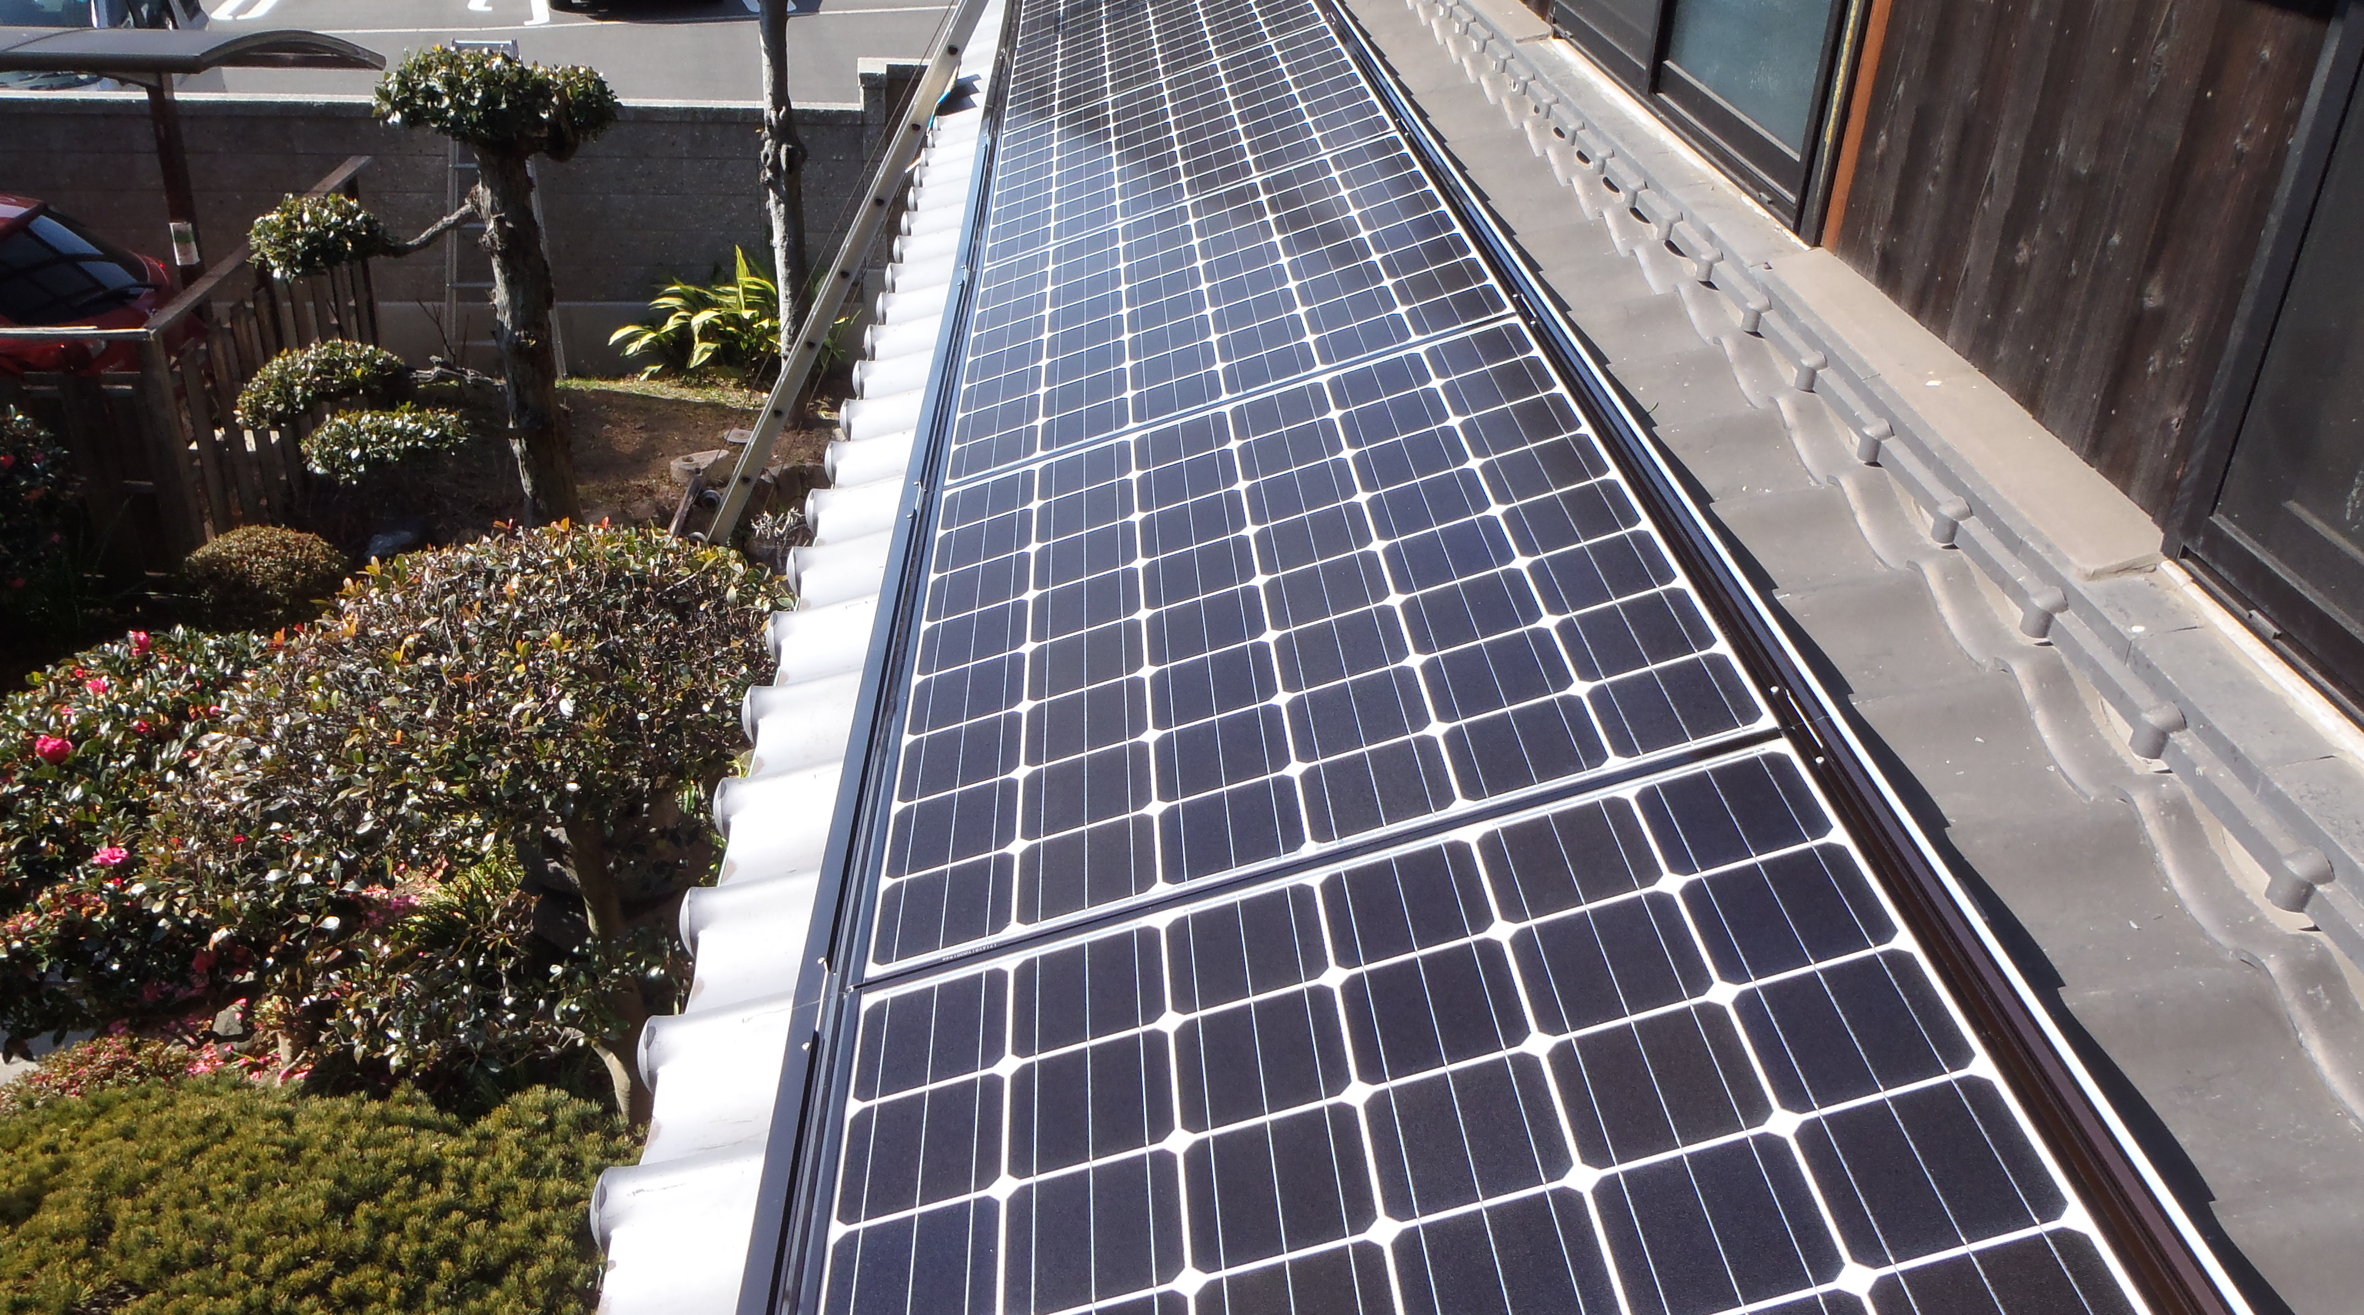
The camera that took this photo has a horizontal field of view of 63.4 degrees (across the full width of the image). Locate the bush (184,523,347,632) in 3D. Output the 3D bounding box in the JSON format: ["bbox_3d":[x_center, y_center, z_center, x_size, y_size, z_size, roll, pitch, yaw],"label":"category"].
[{"bbox_3d":[-3.841,-0.359,8.003,0.710,0.390,0.670,-10,30,-25],"label":"bush"}]

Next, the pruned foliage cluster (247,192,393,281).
[{"bbox_3d":[-3.677,-1.795,8.152,0.620,0.370,0.540,-9,30,-22],"label":"pruned foliage cluster"}]

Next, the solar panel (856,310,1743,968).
[{"bbox_3d":[0.107,-0.084,2.491,0.980,0.040,1.300,-16,28,6],"label":"solar panel"}]

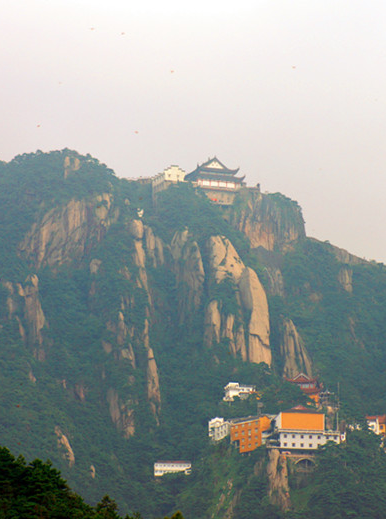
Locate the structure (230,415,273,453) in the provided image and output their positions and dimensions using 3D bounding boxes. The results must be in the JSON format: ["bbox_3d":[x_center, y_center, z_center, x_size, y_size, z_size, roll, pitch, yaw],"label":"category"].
[{"bbox_3d":[23.458,70.987,2650.000,7.500,13.000,17.500,11,-16,-43],"label":"structure"}]

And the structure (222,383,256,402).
[{"bbox_3d":[19.257,55.079,2690.000,12.300,7.800,8.000,1,-12,-3],"label":"structure"}]

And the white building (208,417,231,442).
[{"bbox_3d":[10.852,69.616,2660.000,6.000,9.300,8.500,11,-16,-44],"label":"white building"}]

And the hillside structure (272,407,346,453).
[{"bbox_3d":[46.943,69.093,2640.000,28.000,18.000,15.000,2,-12,-9],"label":"hillside structure"}]

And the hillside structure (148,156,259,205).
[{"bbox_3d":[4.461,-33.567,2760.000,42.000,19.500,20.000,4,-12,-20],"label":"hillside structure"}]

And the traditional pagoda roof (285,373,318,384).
[{"bbox_3d":[45.100,49.464,2700.000,12.500,4.800,11.000,1,-12,-3],"label":"traditional pagoda roof"}]

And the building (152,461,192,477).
[{"bbox_3d":[-8.269,84.300,2620.000,15.000,6.300,7.500,0,-12,-2],"label":"building"}]

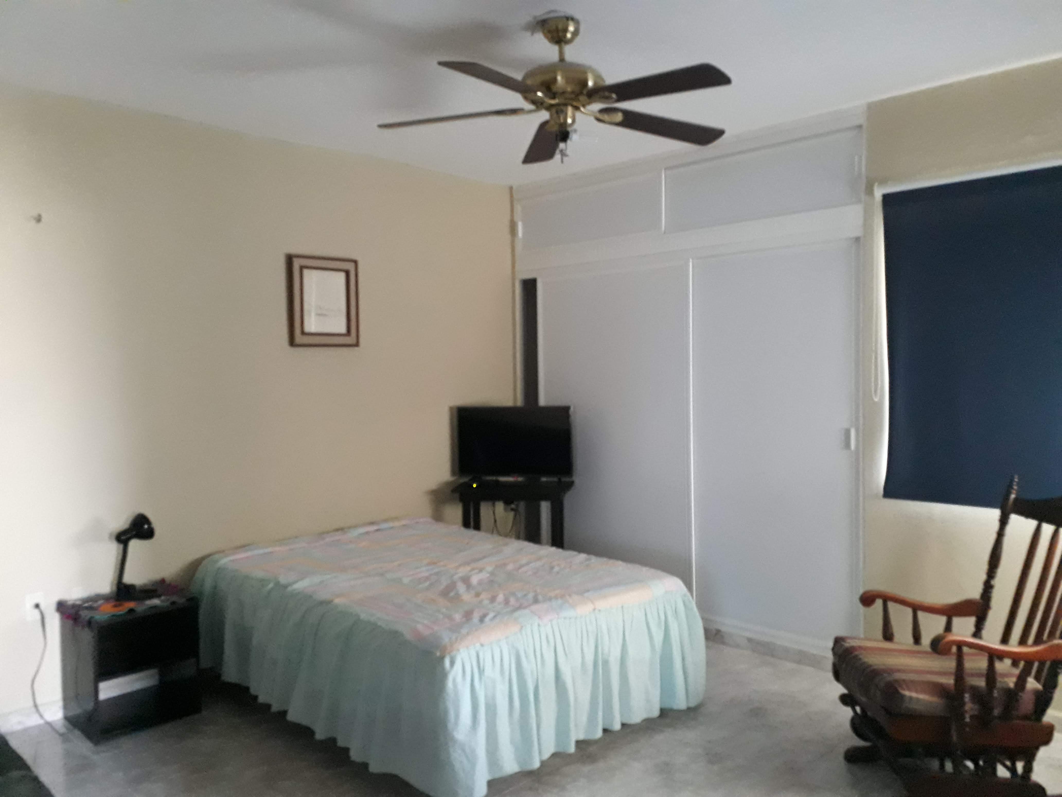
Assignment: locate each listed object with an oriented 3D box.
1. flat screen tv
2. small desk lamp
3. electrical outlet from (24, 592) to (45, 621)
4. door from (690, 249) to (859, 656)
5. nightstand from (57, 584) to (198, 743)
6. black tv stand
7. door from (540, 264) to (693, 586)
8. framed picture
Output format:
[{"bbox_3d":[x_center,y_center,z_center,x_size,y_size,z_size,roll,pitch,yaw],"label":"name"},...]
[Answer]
[{"bbox_3d":[-0.098,0.263,5.019,0.710,0.425,0.070,0,3,9],"label":"flat screen tv"},{"bbox_3d":[-1.779,0.706,3.735,0.165,0.370,0.120,-1,3,-15],"label":"small desk lamp"},{"bbox_3d":[-2.180,0.920,3.646,0.071,0.115,0.012,-3,4,-45],"label":"electrical outlet"},{"bbox_3d":[1.239,0.235,4.427,0.035,2.010,1.051,-3,4,-45],"label":"door"},{"bbox_3d":[-1.800,1.165,3.736,0.444,0.529,0.403,-3,4,-45],"label":"nightstand"},{"bbox_3d":[-0.095,0.940,5.038,0.685,0.814,0.450,0,3,9],"label":"black tv stand"},{"bbox_3d":[0.500,0.211,5.129,0.035,2.010,1.193,-3,4,-45],"label":"door"},{"bbox_3d":[-1.149,-0.535,4.610,0.422,0.495,0.035,-3,4,-45],"label":"framed picture"}]

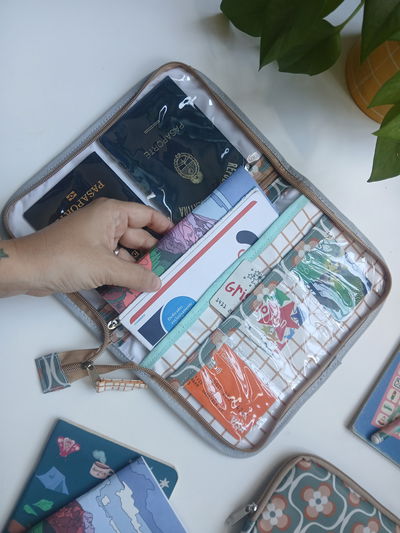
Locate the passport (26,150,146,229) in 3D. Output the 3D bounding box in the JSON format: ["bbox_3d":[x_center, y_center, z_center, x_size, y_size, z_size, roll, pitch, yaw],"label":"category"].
[{"bbox_3d":[-0.084,-0.031,0.370,0.088,0.004,0.125,-45,96,-7],"label":"passport"}]

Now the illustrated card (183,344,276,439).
[{"bbox_3d":[0.027,0.118,0.385,0.054,0.001,0.086,-44,96,-7],"label":"illustrated card"}]

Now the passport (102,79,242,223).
[{"bbox_3d":[-0.019,-0.103,0.382,0.088,0.005,0.125,-44,96,-7],"label":"passport"}]

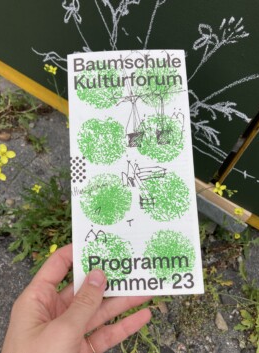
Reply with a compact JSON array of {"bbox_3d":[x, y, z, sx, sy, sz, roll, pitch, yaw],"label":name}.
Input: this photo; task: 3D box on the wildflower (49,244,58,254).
[{"bbox_3d":[-0.122,0.119,0.460,0.018,0.014,0.017,-32,66,-20],"label":"wildflower"}]

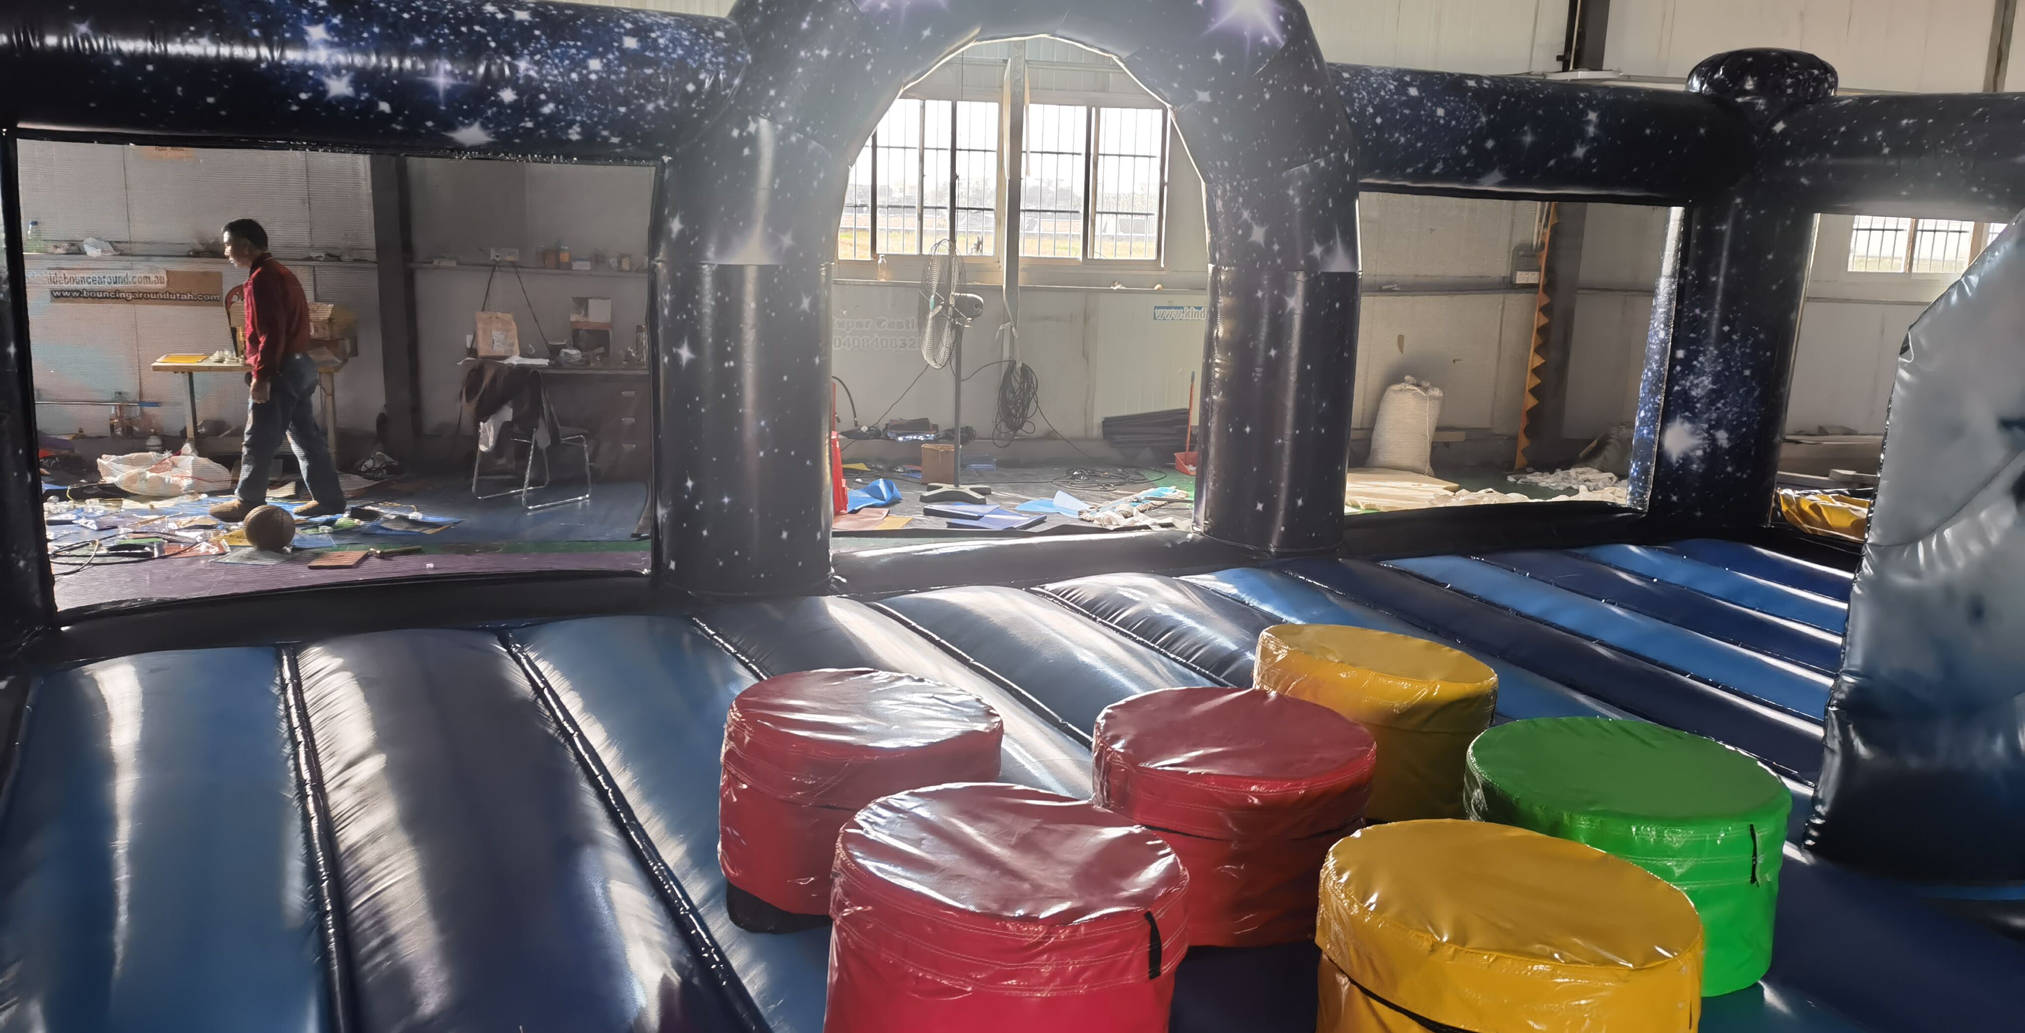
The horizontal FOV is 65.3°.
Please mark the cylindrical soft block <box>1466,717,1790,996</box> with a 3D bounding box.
[{"bbox_3d":[1.231,0.677,3.228,0.615,0.345,0.615,2,12,0],"label":"cylindrical soft block"}]

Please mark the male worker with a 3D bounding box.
[{"bbox_3d":[-4.060,-0.800,8.720,0.720,1.660,0.500,-3,12,-20],"label":"male worker"}]

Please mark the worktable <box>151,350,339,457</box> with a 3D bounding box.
[{"bbox_3d":[-4.675,-0.597,9.781,1.060,0.740,0.530,0,12,-9],"label":"worktable"}]

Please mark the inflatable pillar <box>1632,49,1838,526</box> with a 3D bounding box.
[{"bbox_3d":[3.403,-1.067,7.492,0.660,2.150,0.660,7,13,22],"label":"inflatable pillar"}]

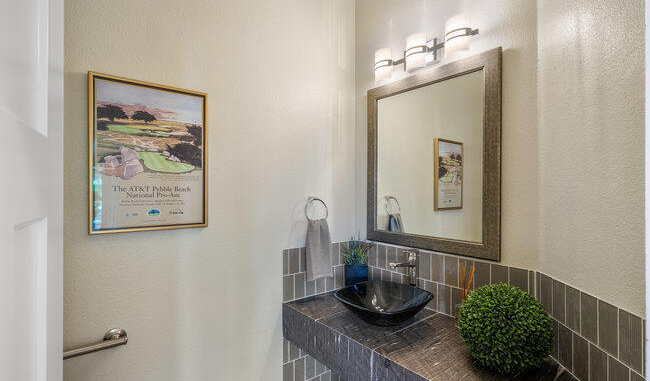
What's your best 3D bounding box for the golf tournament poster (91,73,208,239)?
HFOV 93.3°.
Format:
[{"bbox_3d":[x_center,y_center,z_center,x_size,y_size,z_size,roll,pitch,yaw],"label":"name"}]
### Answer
[{"bbox_3d":[-0.754,-0.146,1.353,0.453,0.637,0.040,0,0,-38],"label":"golf tournament poster"}]

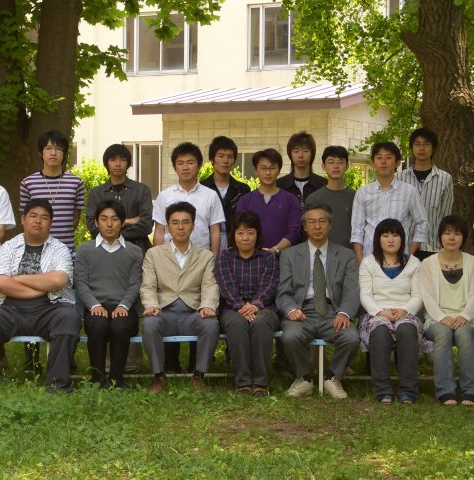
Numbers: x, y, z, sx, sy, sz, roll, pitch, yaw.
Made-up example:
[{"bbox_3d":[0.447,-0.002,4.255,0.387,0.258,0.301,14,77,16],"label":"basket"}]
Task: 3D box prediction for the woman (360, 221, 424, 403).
[{"bbox_3d":[1.014,0.445,8.977,0.440,1.170,0.720,0,3,3],"label":"woman"}]

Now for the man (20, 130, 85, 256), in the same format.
[{"bbox_3d":[-1.348,0.093,10.000,0.490,1.760,0.320,0,3,-3],"label":"man"}]

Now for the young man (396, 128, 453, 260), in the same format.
[{"bbox_3d":[1.450,0.034,10.634,0.500,1.800,0.320,0,2,5],"label":"young man"}]

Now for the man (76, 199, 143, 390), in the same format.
[{"bbox_3d":[-0.855,0.374,9.174,0.470,1.290,0.740,0,3,0],"label":"man"}]

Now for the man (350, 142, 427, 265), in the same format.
[{"bbox_3d":[1.138,0.137,10.209,0.550,1.758,0.340,0,2,3],"label":"man"}]

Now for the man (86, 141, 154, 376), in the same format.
[{"bbox_3d":[-0.854,0.142,9.942,0.500,1.670,0.370,0,3,-3],"label":"man"}]

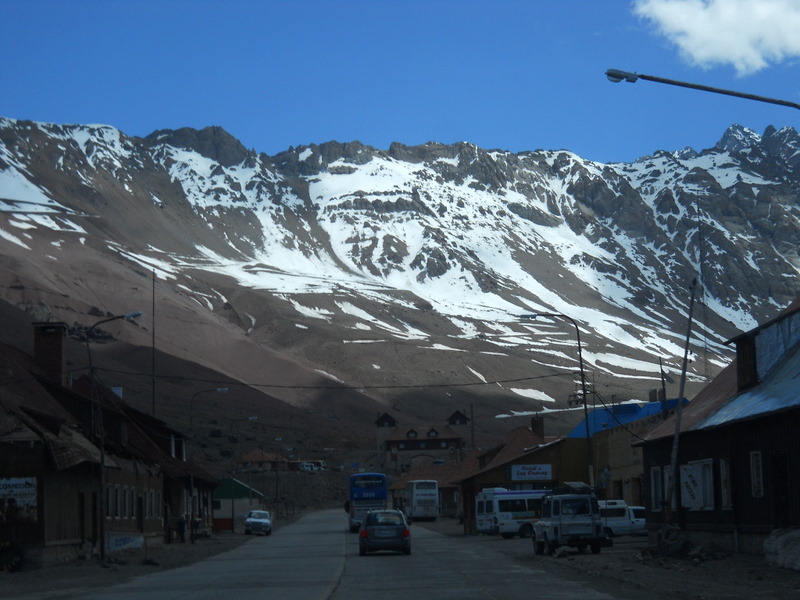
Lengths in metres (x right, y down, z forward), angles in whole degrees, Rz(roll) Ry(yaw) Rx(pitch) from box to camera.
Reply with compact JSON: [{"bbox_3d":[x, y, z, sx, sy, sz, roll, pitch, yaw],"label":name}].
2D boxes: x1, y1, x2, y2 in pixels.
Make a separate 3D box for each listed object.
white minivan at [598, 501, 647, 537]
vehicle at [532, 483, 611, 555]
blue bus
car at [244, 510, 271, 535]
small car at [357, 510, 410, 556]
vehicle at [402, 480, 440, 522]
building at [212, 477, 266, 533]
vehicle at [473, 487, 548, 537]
[{"bbox_3d":[11.400,10.660,80.200,4.400,1.780,1.680,0,-8,-10],"label":"white minivan"},{"bbox_3d":[5.500,7.270,54.200,1.750,2.220,3.900,-1,-8,-4],"label":"vehicle"},{"bbox_3d":[-2.300,14.750,118.900,2.570,4.100,13.500,-1,-8,-2],"label":"blue bus"},{"bbox_3d":[-9.600,15.200,111.800,1.660,1.550,4.300,-1,-8,-2],"label":"car"},{"bbox_3d":[-0.530,7.860,55.700,1.680,1.560,4.200,-1,-8,-2],"label":"small car"},{"bbox_3d":[2.270,21.000,171.700,2.570,4.150,13.000,-1,-8,-3],"label":"vehicle"},{"bbox_3d":[-13.000,16.100,129.200,5.400,4.350,8.000,-1,-8,-3],"label":"building"},{"bbox_3d":[7.259,11.167,86.699,6.400,2.680,1.980,3,-9,-32],"label":"vehicle"}]

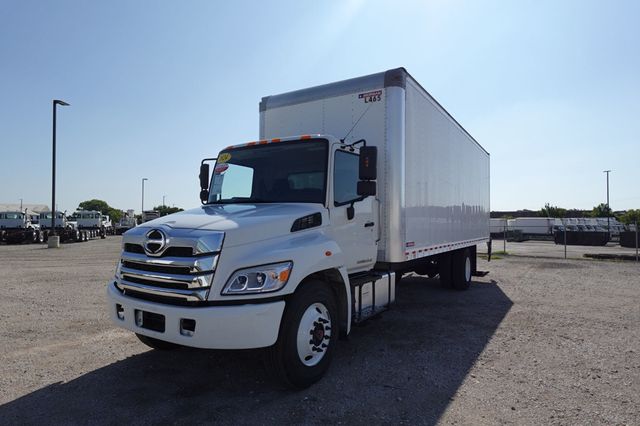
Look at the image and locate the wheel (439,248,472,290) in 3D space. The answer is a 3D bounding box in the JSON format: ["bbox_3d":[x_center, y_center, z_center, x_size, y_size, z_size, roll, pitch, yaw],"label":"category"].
[{"bbox_3d":[3.130,1.245,8.286,0.600,1.000,1.000,-1,-2,34],"label":"wheel"}]

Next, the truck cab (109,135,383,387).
[{"bbox_3d":[-0.711,0.307,4.248,2.450,2.600,2.750,-1,-2,34],"label":"truck cab"}]

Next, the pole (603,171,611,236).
[{"bbox_3d":[38.150,-1.260,47.000,1.300,8.700,0.350,-1,-2,30],"label":"pole"}]

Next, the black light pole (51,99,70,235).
[{"bbox_3d":[-15.805,-2.743,21.782,0.350,8.200,0.900,-1,-2,42],"label":"black light pole"}]

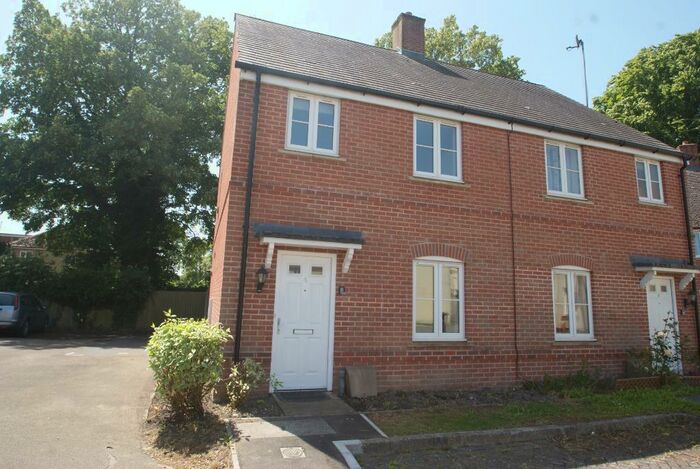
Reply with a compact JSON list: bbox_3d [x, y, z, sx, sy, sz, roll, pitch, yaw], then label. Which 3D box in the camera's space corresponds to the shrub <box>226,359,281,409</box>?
[{"bbox_3d":[-1.315,1.989,5.008,0.640,0.600,0.500,5,-10,-16],"label":"shrub"}]

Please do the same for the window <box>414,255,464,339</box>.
[{"bbox_3d":[1.523,1.092,6.351,1.020,1.420,0.100,5,-10,-17],"label":"window"}]

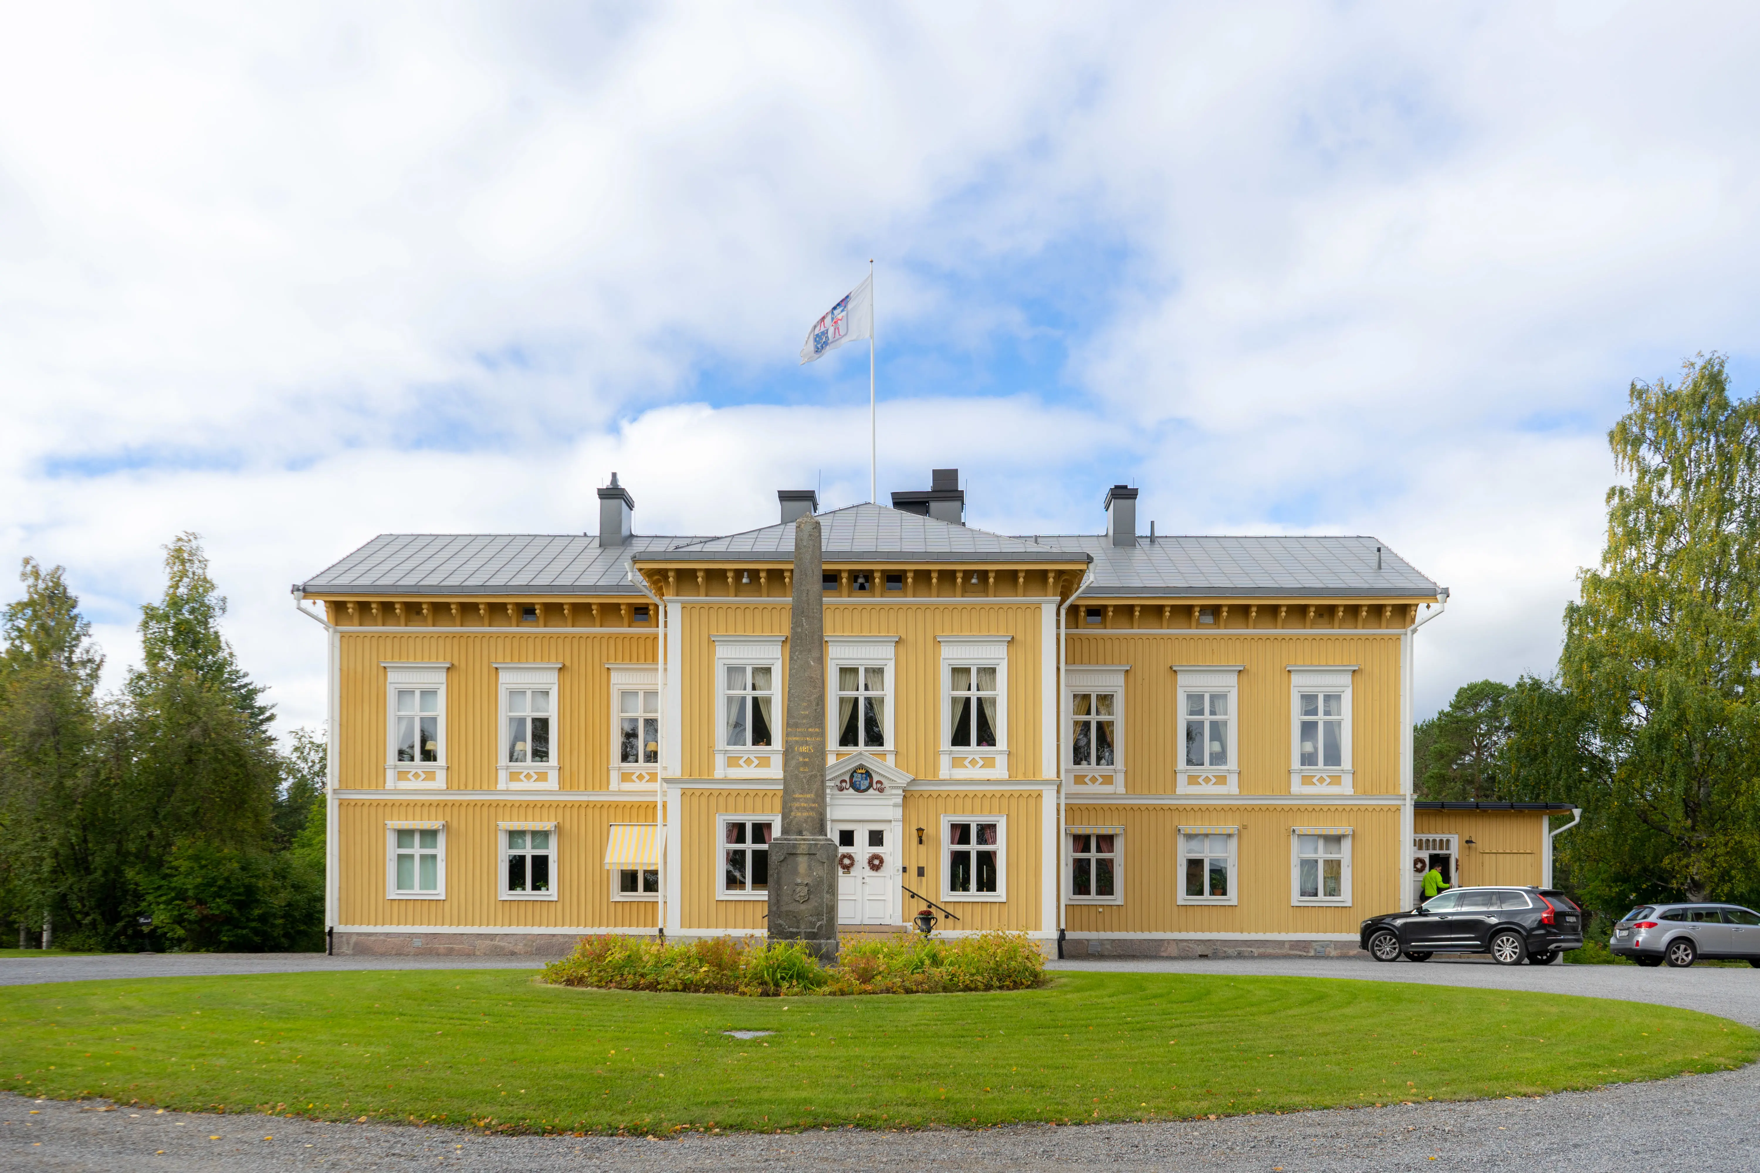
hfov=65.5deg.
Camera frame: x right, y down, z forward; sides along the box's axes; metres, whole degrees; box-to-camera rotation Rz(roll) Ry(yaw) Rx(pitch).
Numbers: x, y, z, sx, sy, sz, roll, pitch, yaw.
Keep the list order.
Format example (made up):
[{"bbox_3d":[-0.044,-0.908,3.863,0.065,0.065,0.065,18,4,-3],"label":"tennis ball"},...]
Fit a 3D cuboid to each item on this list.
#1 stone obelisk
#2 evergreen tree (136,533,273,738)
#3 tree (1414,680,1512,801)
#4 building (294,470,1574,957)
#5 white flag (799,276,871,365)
[{"bbox_3d":[-1.240,2.480,21.900,1.140,7.350,1.140,0,-3,1],"label":"stone obelisk"},{"bbox_3d":[-21.200,4.800,43.000,5.000,13.000,5.000,2,-3,-24],"label":"evergreen tree"},{"bbox_3d":[25.800,9.800,60.000,5.200,11.800,5.200,-1,-3,24],"label":"tree"},{"bbox_3d":[1.800,3.000,38.500,33.500,13.200,13.800,0,-3,1],"label":"building"},{"bbox_3d":[-1.250,-7.450,38.000,2.200,2.450,0.600,-1,-3,14],"label":"white flag"}]

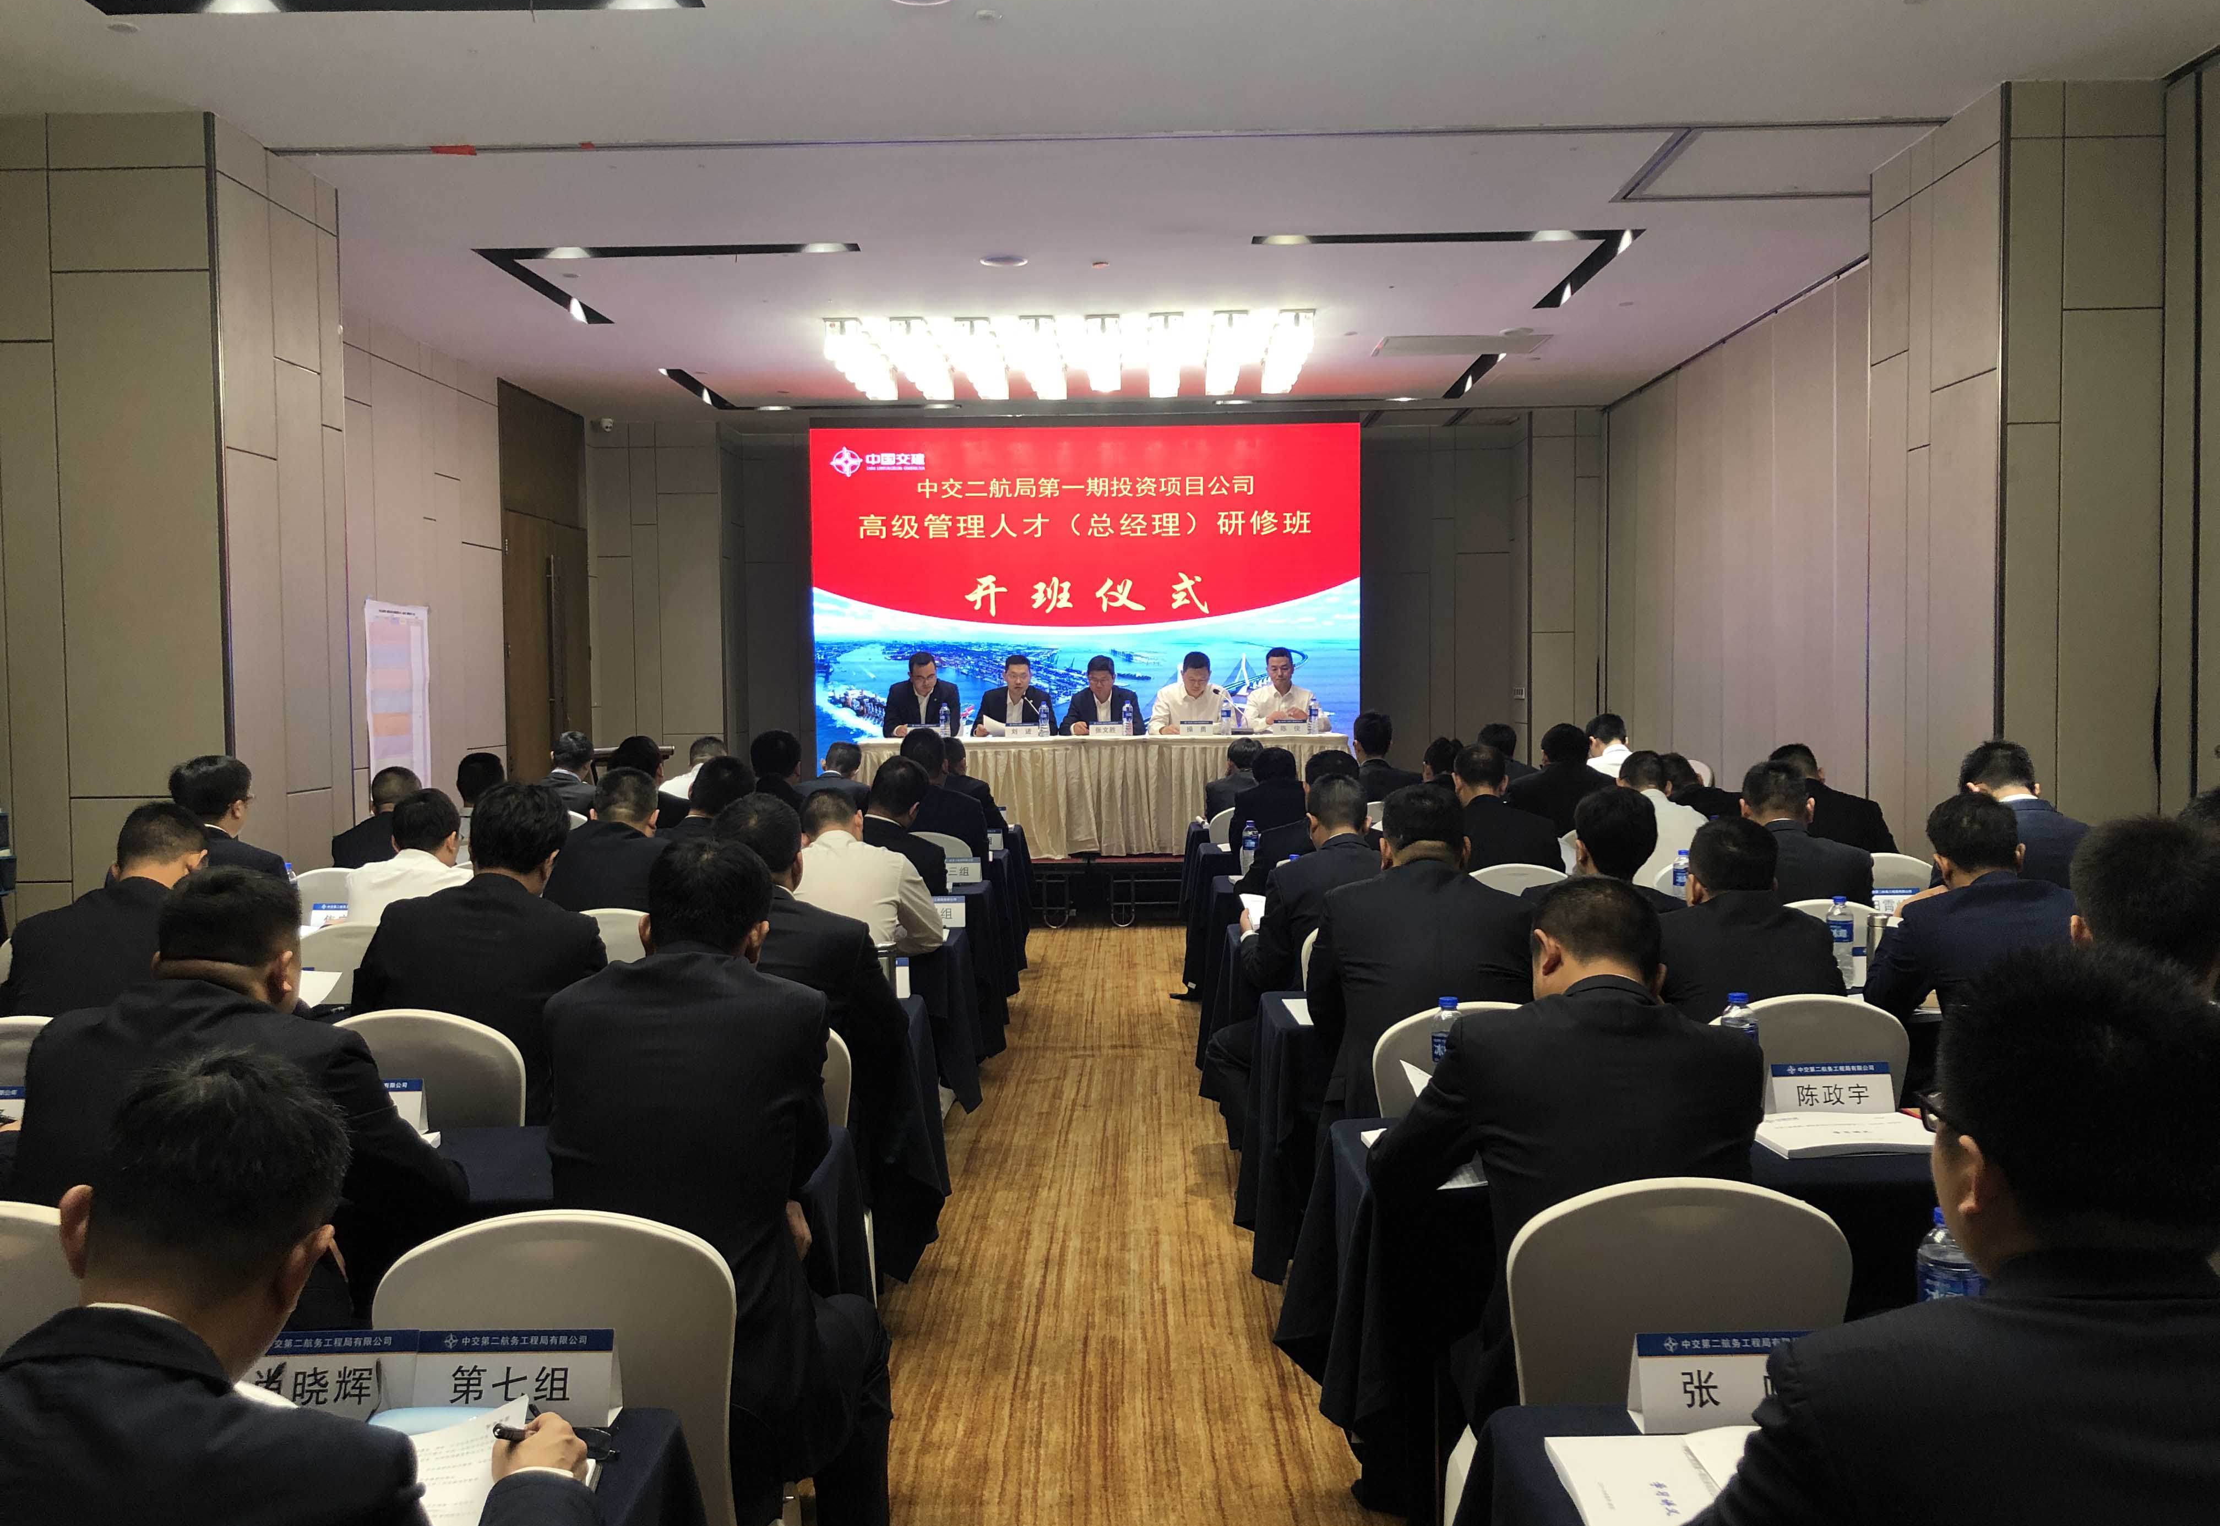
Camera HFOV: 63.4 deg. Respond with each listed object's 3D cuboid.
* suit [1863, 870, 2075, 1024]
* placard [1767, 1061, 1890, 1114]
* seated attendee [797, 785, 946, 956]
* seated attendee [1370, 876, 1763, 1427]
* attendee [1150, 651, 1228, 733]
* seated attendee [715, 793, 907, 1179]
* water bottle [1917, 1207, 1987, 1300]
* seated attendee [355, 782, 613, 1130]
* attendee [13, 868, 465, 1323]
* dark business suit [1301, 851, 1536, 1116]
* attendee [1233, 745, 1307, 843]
[{"bbox_3d":[1.927,0.546,3.948,0.540,0.700,0.500,0,3,0],"label":"suit"},{"bbox_3d":[1.223,0.553,3.045,0.200,0.089,0.060,-1,2,-2],"label":"placard"},{"bbox_3d":[-0.715,0.669,4.950,0.540,1.230,0.750,-1,2,3],"label":"seated attendee"},{"bbox_3d":[0.679,0.785,2.720,0.540,1.260,0.800,0,3,0],"label":"seated attendee"},{"bbox_3d":[0.538,-0.082,11.902,0.530,1.295,0.750,-1,3,1],"label":"attendee"},{"bbox_3d":[-0.719,0.715,3.990,0.560,1.300,0.800,0,3,0],"label":"seated attendee"},{"bbox_3d":[0.849,0.560,1.808,0.067,0.235,0.067,0,3,0],"label":"water bottle"},{"bbox_3d":[-1.267,0.699,3.630,0.520,1.300,0.750,-1,3,4],"label":"seated attendee"},{"bbox_3d":[-1.262,0.774,2.590,0.600,1.280,0.760,-1,3,5],"label":"attendee"},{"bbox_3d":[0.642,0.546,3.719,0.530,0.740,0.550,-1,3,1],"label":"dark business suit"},{"bbox_3d":[0.732,0.530,7.742,0.520,1.240,0.750,-1,3,-2],"label":"attendee"}]

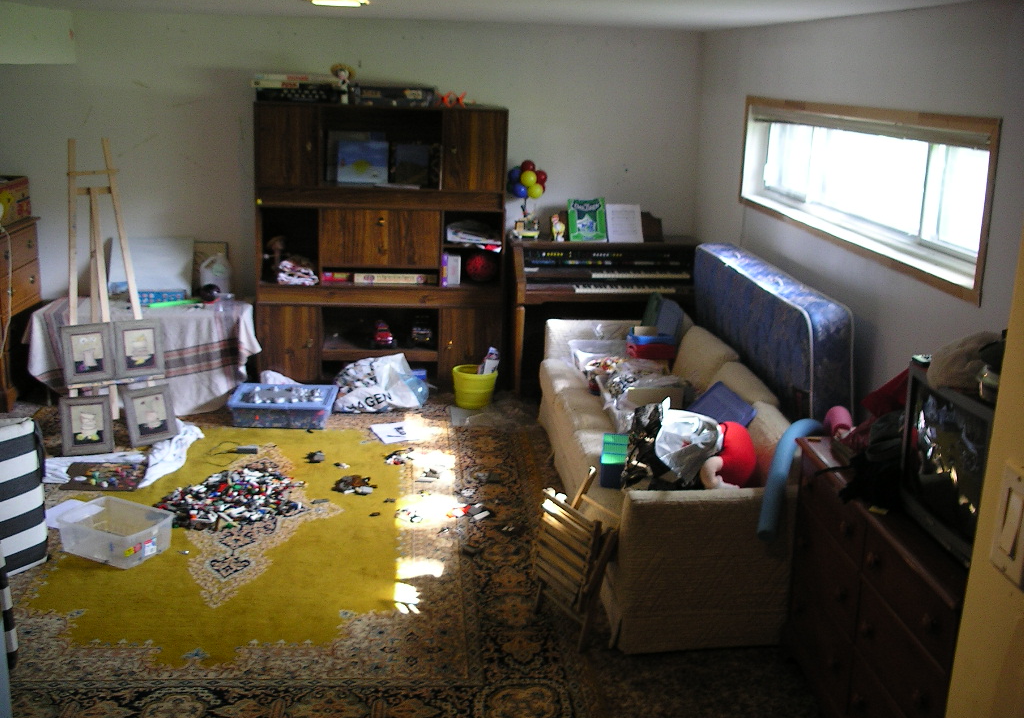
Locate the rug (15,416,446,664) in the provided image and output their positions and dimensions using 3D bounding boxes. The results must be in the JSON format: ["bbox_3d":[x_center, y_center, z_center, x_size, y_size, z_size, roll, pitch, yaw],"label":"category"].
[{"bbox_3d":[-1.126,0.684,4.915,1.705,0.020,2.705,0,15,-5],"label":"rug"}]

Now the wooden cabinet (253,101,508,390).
[{"bbox_3d":[-0.814,-0.716,6.900,1.511,1.725,0.400,0,15,-5],"label":"wooden cabinet"}]

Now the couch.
[{"bbox_3d":[0.736,0.294,5.016,0.960,0.823,2.675,0,15,-5],"label":"couch"}]

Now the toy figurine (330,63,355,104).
[{"bbox_3d":[-1.016,-1.665,6.585,0.150,0.250,0.120,1,15,-5],"label":"toy figurine"}]

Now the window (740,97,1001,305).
[{"bbox_3d":[1.457,-0.815,4.808,0.130,0.590,2.790,1,15,-5],"label":"window"}]

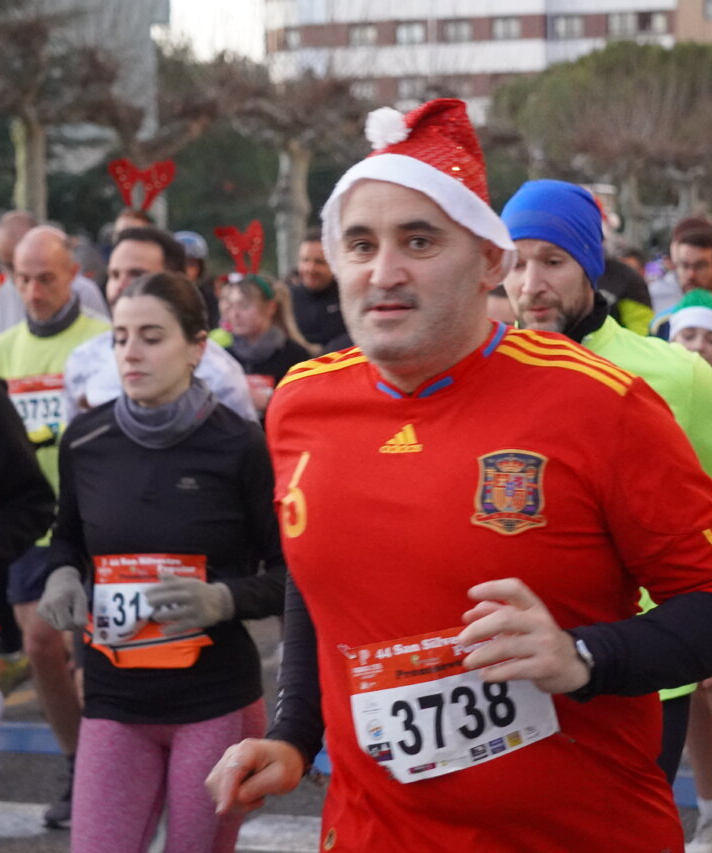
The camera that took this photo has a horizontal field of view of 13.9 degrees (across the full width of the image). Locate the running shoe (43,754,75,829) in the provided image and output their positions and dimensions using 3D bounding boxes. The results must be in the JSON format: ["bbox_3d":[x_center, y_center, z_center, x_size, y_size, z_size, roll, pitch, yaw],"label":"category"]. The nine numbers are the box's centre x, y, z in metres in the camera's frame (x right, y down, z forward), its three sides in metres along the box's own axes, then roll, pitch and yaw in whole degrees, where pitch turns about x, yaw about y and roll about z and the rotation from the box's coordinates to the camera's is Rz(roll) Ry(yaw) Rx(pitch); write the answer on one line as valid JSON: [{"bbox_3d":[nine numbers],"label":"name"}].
[{"bbox_3d":[-0.809,1.077,8.466,0.105,0.130,0.290,2,4,24],"label":"running shoe"}]

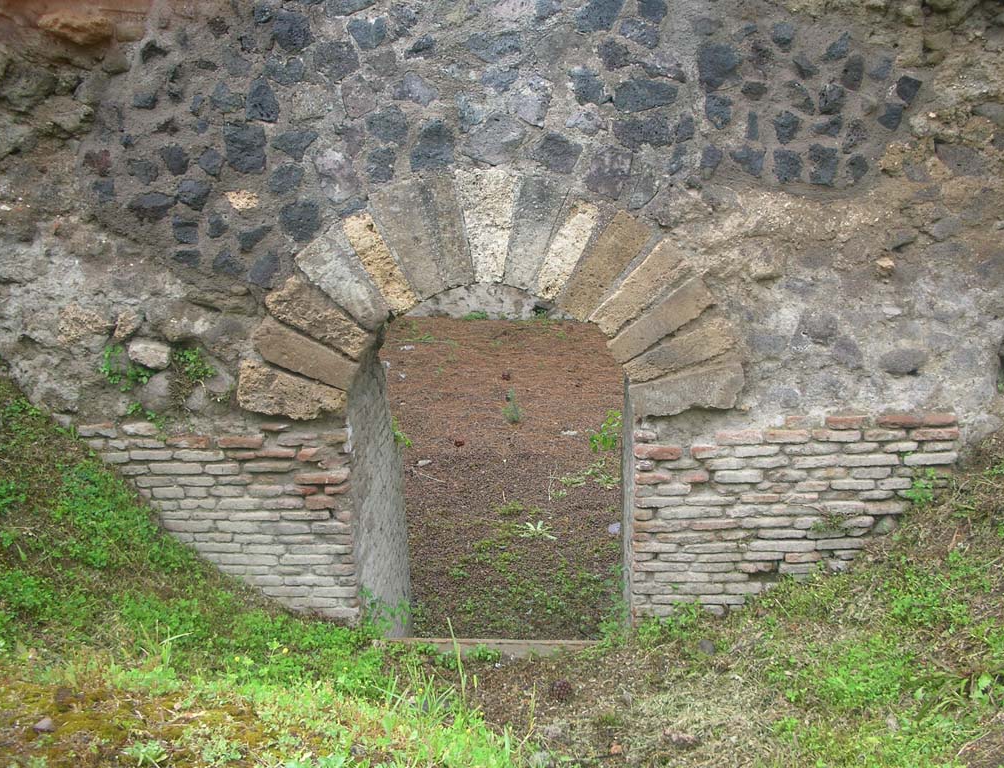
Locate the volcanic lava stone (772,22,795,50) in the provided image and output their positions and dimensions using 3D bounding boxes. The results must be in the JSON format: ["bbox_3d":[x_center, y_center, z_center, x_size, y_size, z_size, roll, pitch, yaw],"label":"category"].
[{"bbox_3d":[1.220,-1.503,4.508,0.093,0.125,0.081,-1,9,5],"label":"volcanic lava stone"}]

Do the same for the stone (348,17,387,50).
[{"bbox_3d":[-0.587,-1.548,4.600,0.169,0.143,0.117,-1,9,5],"label":"stone"}]

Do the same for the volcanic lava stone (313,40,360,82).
[{"bbox_3d":[-0.727,-1.436,4.643,0.216,0.179,0.148,-1,9,5],"label":"volcanic lava stone"}]

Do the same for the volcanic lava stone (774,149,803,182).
[{"bbox_3d":[1.264,-0.967,4.594,0.121,0.147,0.100,-1,9,5],"label":"volcanic lava stone"}]

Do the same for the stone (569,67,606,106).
[{"bbox_3d":[0.377,-1.332,4.622,0.160,0.169,0.120,0,7,0],"label":"stone"}]

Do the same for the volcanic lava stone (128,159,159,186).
[{"bbox_3d":[-1.616,-0.958,4.666,0.134,0.116,0.087,0,7,0],"label":"volcanic lava stone"}]

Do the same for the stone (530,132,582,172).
[{"bbox_3d":[0.241,-1.028,4.619,0.237,0.172,0.152,-1,9,5],"label":"stone"}]

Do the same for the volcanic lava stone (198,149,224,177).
[{"bbox_3d":[-1.310,-0.995,4.662,0.121,0.121,0.091,0,7,0],"label":"volcanic lava stone"}]

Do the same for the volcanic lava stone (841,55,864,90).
[{"bbox_3d":[1.523,-1.357,4.528,0.101,0.151,0.093,-1,9,5],"label":"volcanic lava stone"}]

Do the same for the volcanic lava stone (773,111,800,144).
[{"bbox_3d":[1.231,-1.110,4.481,0.120,0.142,0.111,-1,12,0],"label":"volcanic lava stone"}]

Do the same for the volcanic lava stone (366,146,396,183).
[{"bbox_3d":[-0.526,-0.958,4.517,0.130,0.152,0.119,-1,12,0],"label":"volcanic lava stone"}]

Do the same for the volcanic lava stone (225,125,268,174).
[{"bbox_3d":[-1.120,-1.024,4.522,0.181,0.210,0.166,-1,12,0],"label":"volcanic lava stone"}]

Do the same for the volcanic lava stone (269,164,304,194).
[{"bbox_3d":[-0.976,-0.938,4.757,0.167,0.134,0.112,-1,9,5],"label":"volcanic lava stone"}]

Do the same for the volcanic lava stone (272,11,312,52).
[{"bbox_3d":[-0.927,-1.577,4.665,0.182,0.179,0.135,-1,9,5],"label":"volcanic lava stone"}]

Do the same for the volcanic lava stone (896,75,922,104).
[{"bbox_3d":[1.749,-1.264,4.444,0.111,0.123,0.100,-1,12,0],"label":"volcanic lava stone"}]

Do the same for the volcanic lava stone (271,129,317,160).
[{"bbox_3d":[-0.933,-1.072,4.653,0.205,0.134,0.100,0,7,0],"label":"volcanic lava stone"}]

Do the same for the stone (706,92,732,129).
[{"bbox_3d":[0.971,-1.220,4.635,0.120,0.160,0.090,0,7,0],"label":"stone"}]

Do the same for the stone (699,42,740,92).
[{"bbox_3d":[0.948,-1.381,4.548,0.179,0.210,0.145,-1,9,5],"label":"stone"}]

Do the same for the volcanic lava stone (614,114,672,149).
[{"bbox_3d":[0.616,-1.098,4.504,0.249,0.142,0.160,-1,12,0],"label":"volcanic lava stone"}]

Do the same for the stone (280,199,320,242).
[{"bbox_3d":[-0.911,-0.737,4.695,0.185,0.180,0.135,0,7,0],"label":"stone"}]

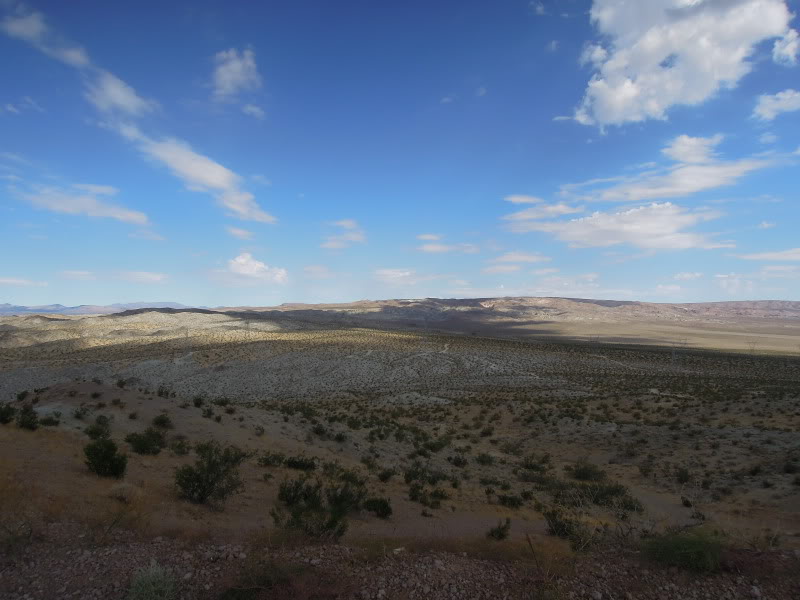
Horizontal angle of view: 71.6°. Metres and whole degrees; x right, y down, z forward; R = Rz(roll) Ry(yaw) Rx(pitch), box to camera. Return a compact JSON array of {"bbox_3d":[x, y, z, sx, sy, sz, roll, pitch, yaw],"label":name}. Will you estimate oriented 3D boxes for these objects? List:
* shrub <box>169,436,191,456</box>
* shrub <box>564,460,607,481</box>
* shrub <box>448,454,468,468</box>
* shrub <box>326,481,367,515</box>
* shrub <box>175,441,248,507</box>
[{"bbox_3d":[-9.739,6.471,24.500,0.972,0.848,0.855,0,-1,0],"label":"shrub"},{"bbox_3d":[5.518,5.072,16.500,1.249,0.565,1.149,0,0,0],"label":"shrub"},{"bbox_3d":[2.584,7.133,24.500,0.883,0.594,0.777,0,-1,0],"label":"shrub"},{"bbox_3d":[-0.993,3.667,10.300,0.743,0.600,0.683,0,0,0],"label":"shrub"},{"bbox_3d":[-4.316,3.972,12.700,1.694,1.451,1.491,0,-1,0],"label":"shrub"}]

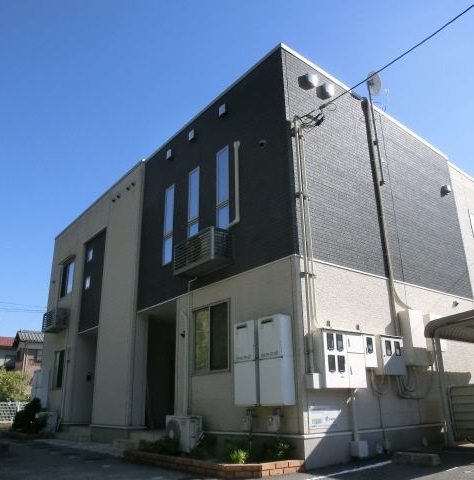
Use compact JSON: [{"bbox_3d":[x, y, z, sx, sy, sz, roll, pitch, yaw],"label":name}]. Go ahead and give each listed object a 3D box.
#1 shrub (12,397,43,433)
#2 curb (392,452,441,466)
[{"bbox_3d":[-6.556,5.492,13.885,0.800,1.020,0.850,15,-25,-37],"label":"shrub"},{"bbox_3d":[2.527,3.104,6.272,0.150,0.120,0.630,15,-25,-37],"label":"curb"}]

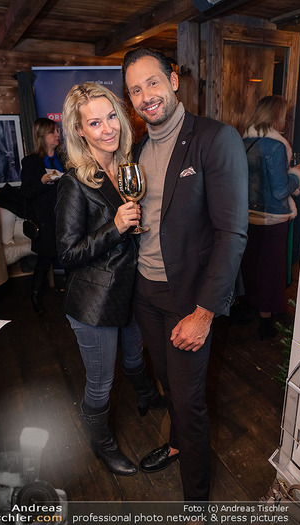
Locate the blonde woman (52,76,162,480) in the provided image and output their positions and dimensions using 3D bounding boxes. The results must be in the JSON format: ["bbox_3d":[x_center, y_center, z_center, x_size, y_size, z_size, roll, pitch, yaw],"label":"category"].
[{"bbox_3d":[-0.108,0.217,1.490,0.540,1.710,0.460,-14,21,-38],"label":"blonde woman"}]

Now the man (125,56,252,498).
[{"bbox_3d":[0.089,0.152,1.358,0.600,1.790,0.500,4,16,19],"label":"man"}]

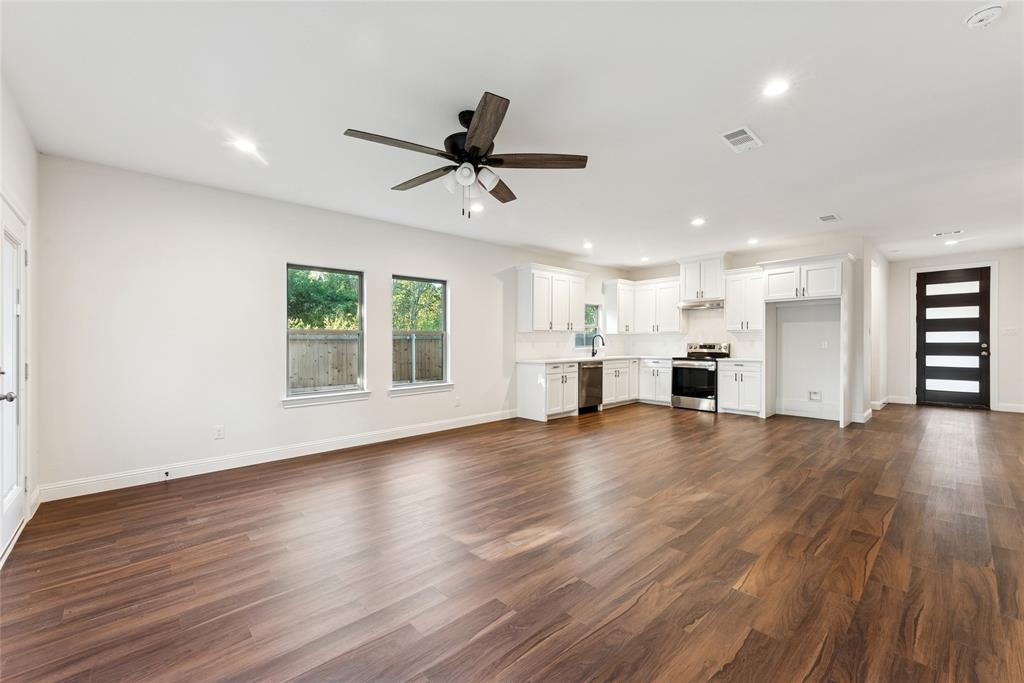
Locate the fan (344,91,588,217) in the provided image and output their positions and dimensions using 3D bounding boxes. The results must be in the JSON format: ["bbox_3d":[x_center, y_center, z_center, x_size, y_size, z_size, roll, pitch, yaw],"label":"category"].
[{"bbox_3d":[-0.278,-1.167,2.647,1.480,0.640,1.480,0,0,-42],"label":"fan"}]

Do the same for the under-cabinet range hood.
[{"bbox_3d":[3.498,-0.651,7.263,0.470,0.145,0.765,0,0,-41],"label":"under-cabinet range hood"}]

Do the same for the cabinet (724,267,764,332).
[{"bbox_3d":[4.019,-0.692,6.804,0.330,1.040,0.590,0,0,-42],"label":"cabinet"}]

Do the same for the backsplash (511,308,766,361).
[{"bbox_3d":[2.234,-0.114,6.540,3.330,0.830,2.720,0,0,-41],"label":"backsplash"}]

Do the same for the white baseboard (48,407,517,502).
[{"bbox_3d":[-1.796,1.182,4.799,5.040,0.138,0.018,0,0,-41],"label":"white baseboard"}]

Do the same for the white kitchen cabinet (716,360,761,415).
[{"bbox_3d":[3.931,0.765,6.670,0.620,0.890,0.670,0,0,-41],"label":"white kitchen cabinet"}]

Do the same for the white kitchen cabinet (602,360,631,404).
[{"bbox_3d":[1.702,0.750,7.461,0.870,0.820,0.610,0,0,-42],"label":"white kitchen cabinet"}]

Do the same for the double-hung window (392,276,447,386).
[{"bbox_3d":[-1.218,-0.127,5.348,0.860,1.440,0.120,0,0,-42],"label":"double-hung window"}]

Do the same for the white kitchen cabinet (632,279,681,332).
[{"bbox_3d":[2.968,-0.690,7.963,0.330,1.030,0.950,0,0,-42],"label":"white kitchen cabinet"}]

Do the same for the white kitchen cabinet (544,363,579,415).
[{"bbox_3d":[0.598,0.755,6.460,0.755,0.820,0.610,0,0,-42],"label":"white kitchen cabinet"}]

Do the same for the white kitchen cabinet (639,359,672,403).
[{"bbox_3d":[2.951,0.745,7.750,0.600,0.820,0.660,0,0,-42],"label":"white kitchen cabinet"}]

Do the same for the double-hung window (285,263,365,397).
[{"bbox_3d":[-2.096,-0.123,4.552,0.860,1.440,0.120,0,0,-42],"label":"double-hung window"}]

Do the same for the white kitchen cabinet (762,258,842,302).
[{"bbox_3d":[4.473,-0.883,6.067,0.580,0.580,0.950,0,0,-41],"label":"white kitchen cabinet"}]

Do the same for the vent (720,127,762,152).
[{"bbox_3d":[1.742,-1.511,3.019,0.390,0.020,0.180,0,0,-41],"label":"vent"}]

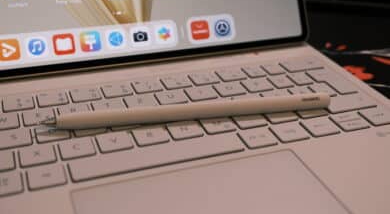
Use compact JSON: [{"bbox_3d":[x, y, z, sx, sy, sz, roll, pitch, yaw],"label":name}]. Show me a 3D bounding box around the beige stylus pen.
[{"bbox_3d":[-0.001,0.003,0.274,0.162,0.009,0.009,-4,30,-10],"label":"beige stylus pen"}]

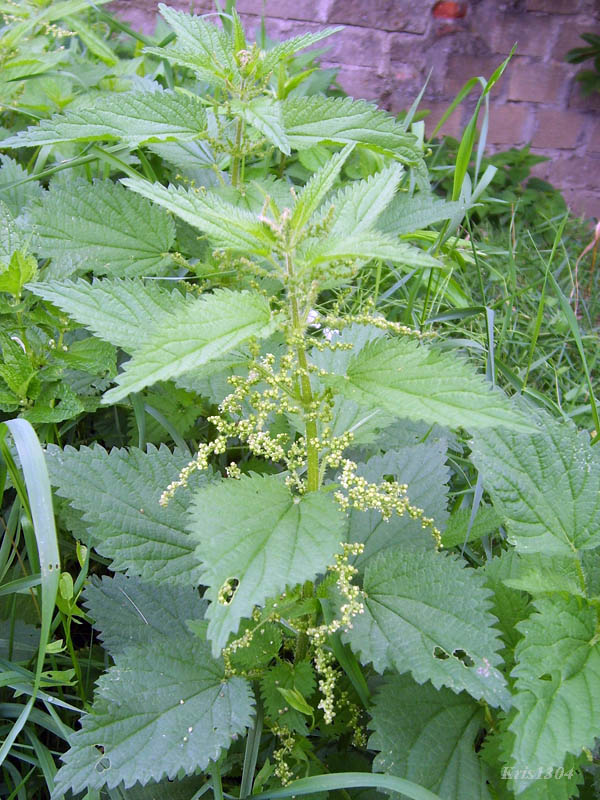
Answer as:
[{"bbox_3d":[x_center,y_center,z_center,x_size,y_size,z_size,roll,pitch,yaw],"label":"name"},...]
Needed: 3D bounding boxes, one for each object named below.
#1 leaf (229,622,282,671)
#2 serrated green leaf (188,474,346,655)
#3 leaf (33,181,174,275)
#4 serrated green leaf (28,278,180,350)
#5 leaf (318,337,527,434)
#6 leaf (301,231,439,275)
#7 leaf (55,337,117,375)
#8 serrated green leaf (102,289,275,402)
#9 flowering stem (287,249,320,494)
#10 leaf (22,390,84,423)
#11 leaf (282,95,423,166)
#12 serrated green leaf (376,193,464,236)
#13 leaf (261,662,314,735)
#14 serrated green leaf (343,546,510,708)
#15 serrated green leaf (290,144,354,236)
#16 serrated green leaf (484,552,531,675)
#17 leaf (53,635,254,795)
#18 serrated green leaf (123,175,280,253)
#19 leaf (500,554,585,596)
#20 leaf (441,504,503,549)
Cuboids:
[{"bbox_3d":[-0.033,0.181,0.595,0.045,0.012,0.045,12,51,-13],"label":"leaf"},{"bbox_3d":[-0.020,0.090,0.447,0.082,0.025,0.109,16,52,20],"label":"serrated green leaf"},{"bbox_3d":[-0.151,-0.126,0.602,0.134,0.022,0.083,13,62,16],"label":"leaf"},{"bbox_3d":[-0.097,-0.045,0.487,0.145,0.022,0.076,20,52,11],"label":"serrated green leaf"},{"bbox_3d":[0.074,-0.008,0.457,0.118,0.025,0.065,16,50,5],"label":"leaf"},{"bbox_3d":[0.040,-0.082,0.455,0.076,0.018,0.038,4,41,8],"label":"leaf"},{"bbox_3d":[-0.166,-0.034,0.625,0.052,0.014,0.040,15,54,11],"label":"leaf"},{"bbox_3d":[-0.060,-0.030,0.440,0.105,0.018,0.050,-27,56,-22],"label":"serrated green leaf"},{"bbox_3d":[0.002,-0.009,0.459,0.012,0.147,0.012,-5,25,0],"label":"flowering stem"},{"bbox_3d":[-0.175,0.005,0.575,0.046,0.013,0.028,-5,59,-13],"label":"leaf"},{"bbox_3d":[0.039,-0.201,0.605,0.107,0.025,0.060,7,62,5],"label":"leaf"},{"bbox_3d":[0.085,-0.137,0.605,0.080,0.018,0.045,-11,59,-7],"label":"serrated green leaf"},{"bbox_3d":[-0.008,0.209,0.567,0.036,0.010,0.049,-5,69,-3],"label":"leaf"},{"bbox_3d":[0.084,0.143,0.520,0.117,0.022,0.083,34,67,20],"label":"serrated green leaf"},{"bbox_3d":[0.013,-0.115,0.437,0.025,0.012,0.069,10,59,41],"label":"serrated green leaf"},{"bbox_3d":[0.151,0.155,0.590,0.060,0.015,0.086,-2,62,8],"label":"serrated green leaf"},{"bbox_3d":[-0.097,0.207,0.526,0.133,0.022,0.088,-32,46,-9],"label":"leaf"},{"bbox_3d":[-0.059,-0.108,0.470,0.102,0.016,0.036,24,54,11],"label":"serrated green leaf"},{"bbox_3d":[0.155,0.112,0.515,0.053,0.013,0.028,6,60,13],"label":"leaf"},{"bbox_3d":[0.140,0.104,0.655,0.059,0.012,0.045,-15,55,-10],"label":"leaf"}]

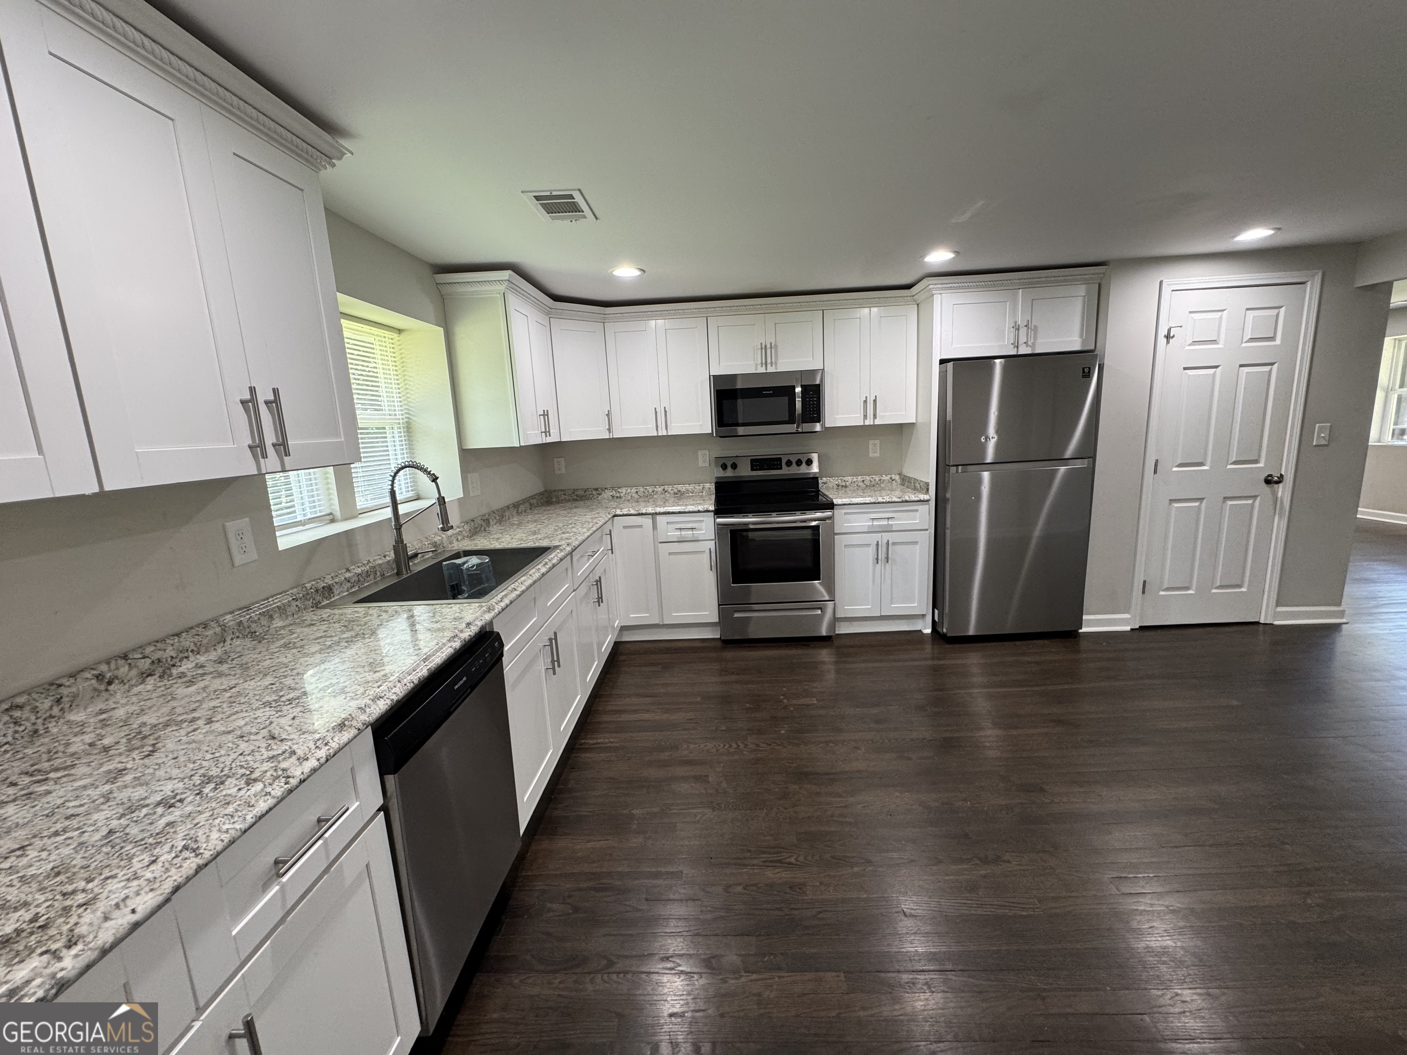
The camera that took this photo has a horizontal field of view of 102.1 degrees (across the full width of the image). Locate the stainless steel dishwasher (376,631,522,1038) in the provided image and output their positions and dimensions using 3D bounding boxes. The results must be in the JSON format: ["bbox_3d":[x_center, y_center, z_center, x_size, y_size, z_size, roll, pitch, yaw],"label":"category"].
[{"bbox_3d":[-0.919,0.768,1.541,0.620,0.825,0.598,-2,10,3],"label":"stainless steel dishwasher"}]

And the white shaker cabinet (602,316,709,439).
[{"bbox_3d":[-0.290,-1.028,3.993,0.688,0.760,0.325,-2,10,3],"label":"white shaker cabinet"}]

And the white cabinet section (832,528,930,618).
[{"bbox_3d":[1.175,0.257,4.026,0.604,0.578,0.600,-2,10,2],"label":"white cabinet section"}]

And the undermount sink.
[{"bbox_3d":[-0.959,0.282,2.283,0.545,0.220,0.835,-2,10,3],"label":"undermount sink"}]

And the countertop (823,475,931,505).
[{"bbox_3d":[1.148,-0.274,3.917,0.623,0.127,0.653,-3,11,2],"label":"countertop"}]

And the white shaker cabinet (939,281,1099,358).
[{"bbox_3d":[1.893,-1.285,3.707,0.920,0.372,0.610,-3,11,2],"label":"white shaker cabinet"}]

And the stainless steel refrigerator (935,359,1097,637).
[{"bbox_3d":[1.932,-0.213,3.834,0.830,1.735,0.765,-3,11,2],"label":"stainless steel refrigerator"}]

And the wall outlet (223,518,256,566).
[{"bbox_3d":[-1.250,0.041,1.544,0.010,0.118,0.077,-3,11,2],"label":"wall outlet"}]

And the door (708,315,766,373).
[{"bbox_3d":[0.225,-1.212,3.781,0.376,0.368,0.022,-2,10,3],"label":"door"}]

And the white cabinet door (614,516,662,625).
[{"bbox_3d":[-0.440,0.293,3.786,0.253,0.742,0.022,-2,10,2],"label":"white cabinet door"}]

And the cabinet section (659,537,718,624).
[{"bbox_3d":[-0.095,0.365,3.772,0.369,0.561,0.020,-3,11,2],"label":"cabinet section"}]

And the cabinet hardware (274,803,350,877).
[{"bbox_3d":[-0.661,0.519,0.954,0.036,0.013,0.158,-2,10,3],"label":"cabinet hardware"}]

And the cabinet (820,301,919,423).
[{"bbox_3d":[1.110,-1.084,3.918,0.600,0.760,0.325,-2,10,3],"label":"cabinet"}]

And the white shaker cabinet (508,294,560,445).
[{"bbox_3d":[-1.110,-0.856,3.260,0.320,0.760,0.715,-2,10,3],"label":"white shaker cabinet"}]

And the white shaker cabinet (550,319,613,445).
[{"bbox_3d":[-0.797,-0.957,3.736,0.390,0.754,0.022,-11,13,-39],"label":"white shaker cabinet"}]

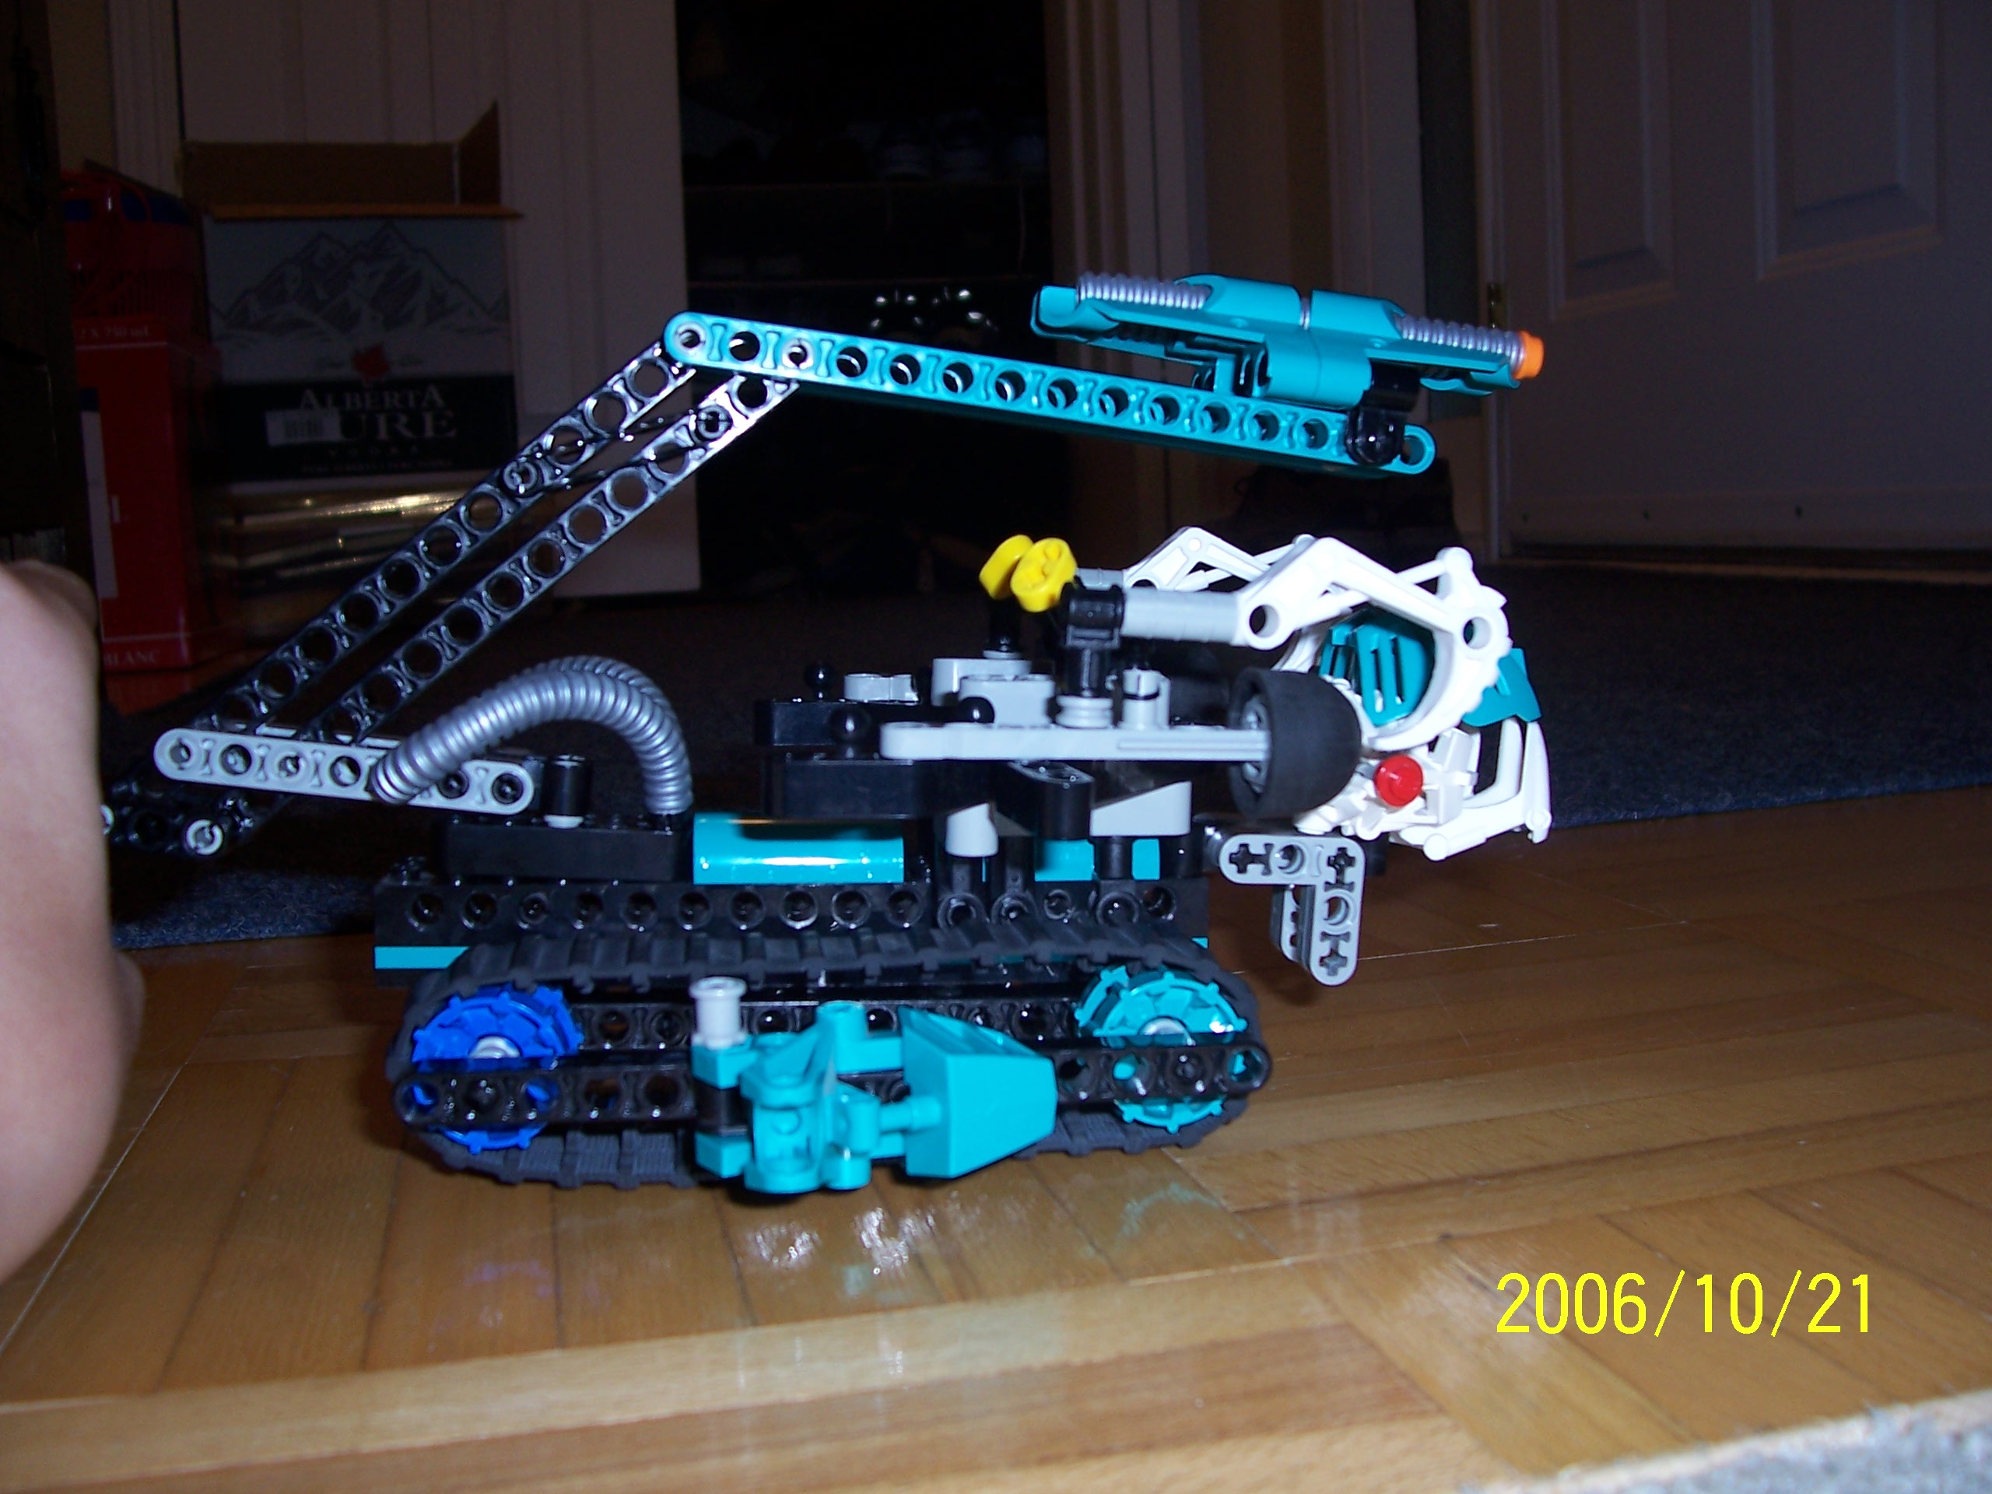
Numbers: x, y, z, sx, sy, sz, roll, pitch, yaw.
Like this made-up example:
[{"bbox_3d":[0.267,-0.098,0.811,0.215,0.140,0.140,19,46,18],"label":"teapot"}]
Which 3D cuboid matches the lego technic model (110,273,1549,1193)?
[{"bbox_3d":[-0.026,-0.010,0.311,0.242,0.128,0.142,-3,6,-8],"label":"lego technic model"}]

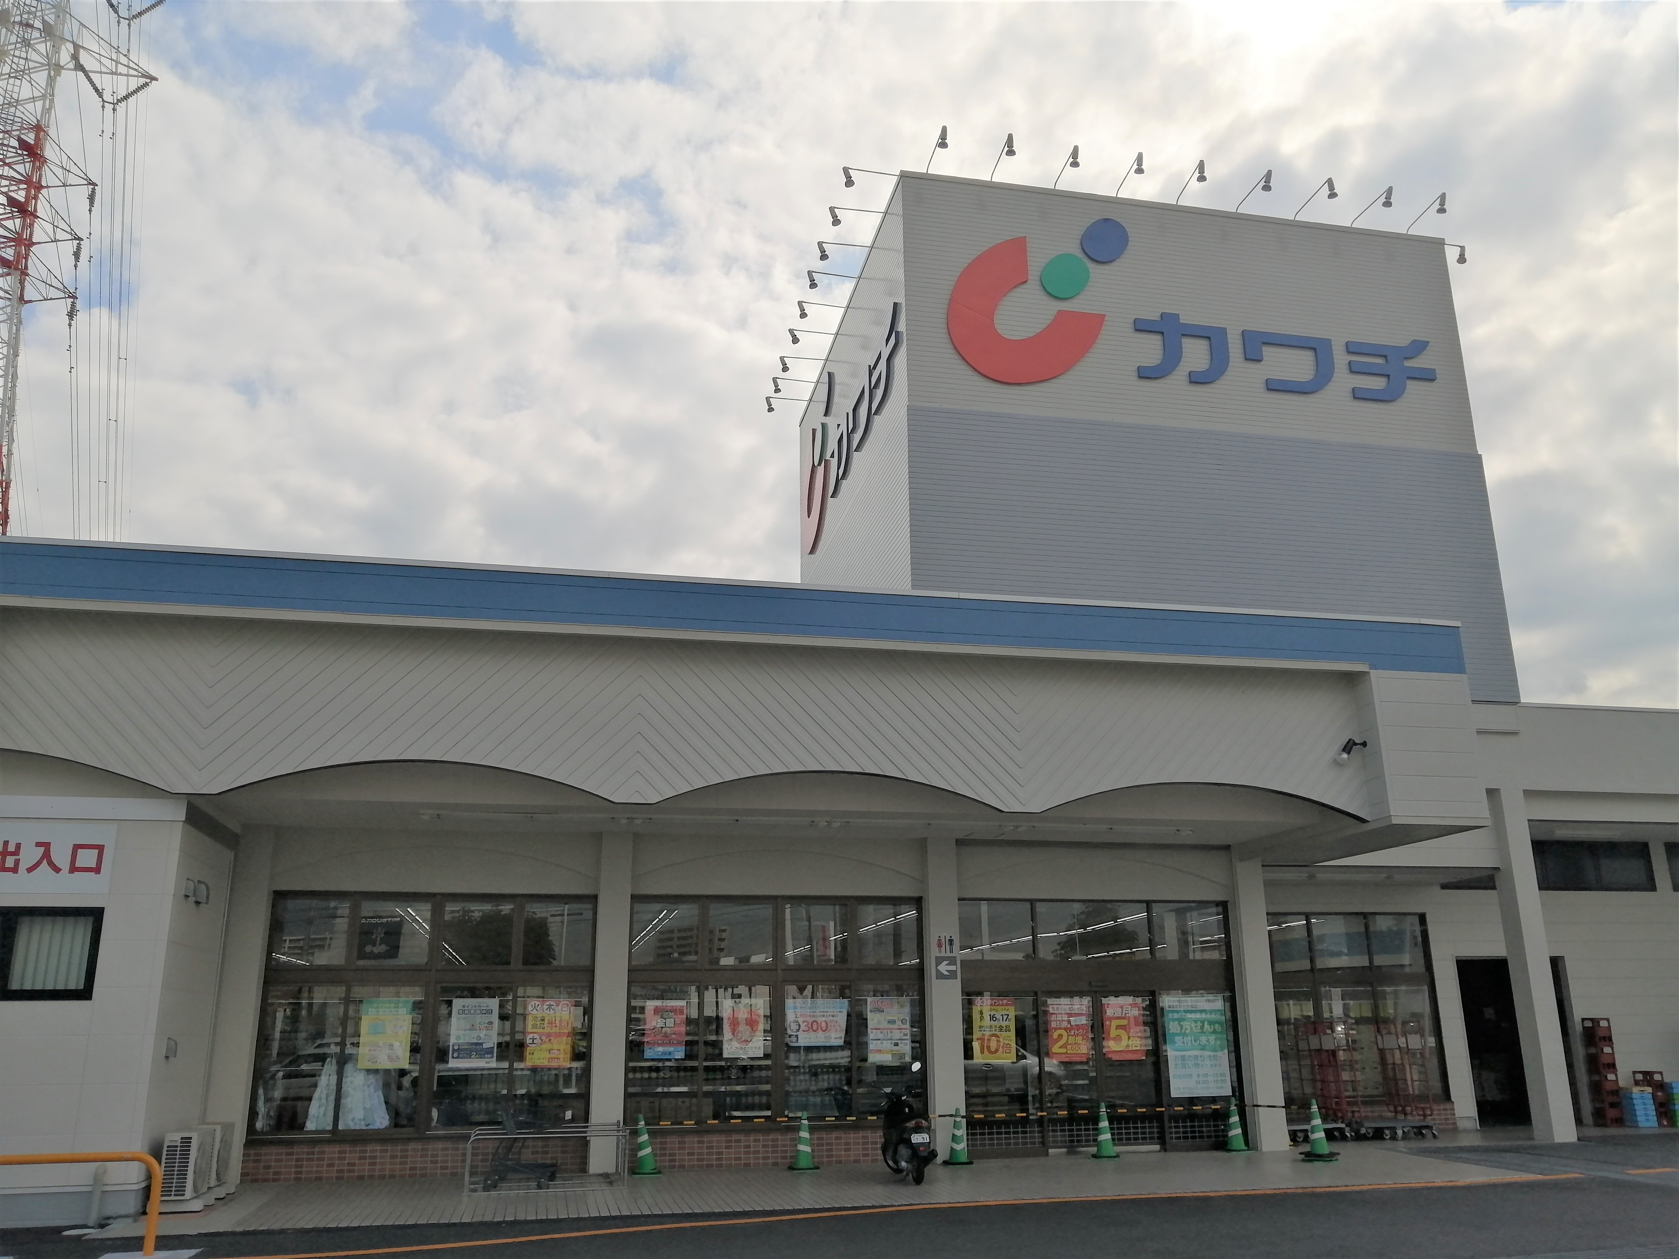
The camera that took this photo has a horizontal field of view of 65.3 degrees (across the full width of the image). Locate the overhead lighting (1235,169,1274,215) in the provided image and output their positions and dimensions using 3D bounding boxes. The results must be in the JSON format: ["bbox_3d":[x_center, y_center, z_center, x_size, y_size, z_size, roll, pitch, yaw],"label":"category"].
[{"bbox_3d":[6.978,-7.253,22.046,0.180,0.400,1.120,3,-17,-12],"label":"overhead lighting"}]

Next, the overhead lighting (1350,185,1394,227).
[{"bbox_3d":[8.996,-7.070,22.171,0.220,0.440,1.170,3,-17,-11],"label":"overhead lighting"}]

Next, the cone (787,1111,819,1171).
[{"bbox_3d":[-0.448,6.457,16.555,0.370,0.695,0.370,3,-17,-11],"label":"cone"}]

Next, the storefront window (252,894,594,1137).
[{"bbox_3d":[-5.005,4.672,15.988,3.867,2.842,0.130,3,-17,-12],"label":"storefront window"}]

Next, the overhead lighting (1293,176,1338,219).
[{"bbox_3d":[8.054,-7.179,22.262,0.180,0.420,1.120,3,-17,-12],"label":"overhead lighting"}]

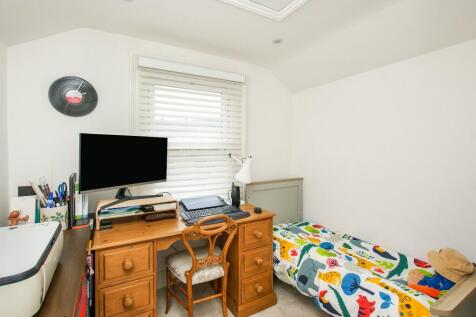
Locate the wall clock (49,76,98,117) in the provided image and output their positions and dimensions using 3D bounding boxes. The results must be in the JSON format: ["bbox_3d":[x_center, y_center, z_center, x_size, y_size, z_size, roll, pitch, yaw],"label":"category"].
[{"bbox_3d":[-1.234,-0.463,1.495,0.300,0.300,0.030,-1,1,-24],"label":"wall clock"}]

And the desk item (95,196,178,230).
[{"bbox_3d":[-0.733,0.396,1.512,0.510,0.145,0.240,-1,1,-24],"label":"desk item"}]

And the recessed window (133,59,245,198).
[{"bbox_3d":[-0.414,-0.223,1.908,1.040,1.240,0.120,-1,1,-24],"label":"recessed window"}]

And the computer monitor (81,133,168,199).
[{"bbox_3d":[-0.825,0.083,1.475,0.190,0.475,0.580,1,2,42],"label":"computer monitor"}]

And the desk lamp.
[{"bbox_3d":[0.024,0.214,1.930,0.190,0.500,0.190,-1,1,-24],"label":"desk lamp"}]

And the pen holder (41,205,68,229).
[{"bbox_3d":[-1.255,0.403,1.360,0.120,0.150,0.110,-1,1,-24],"label":"pen holder"}]

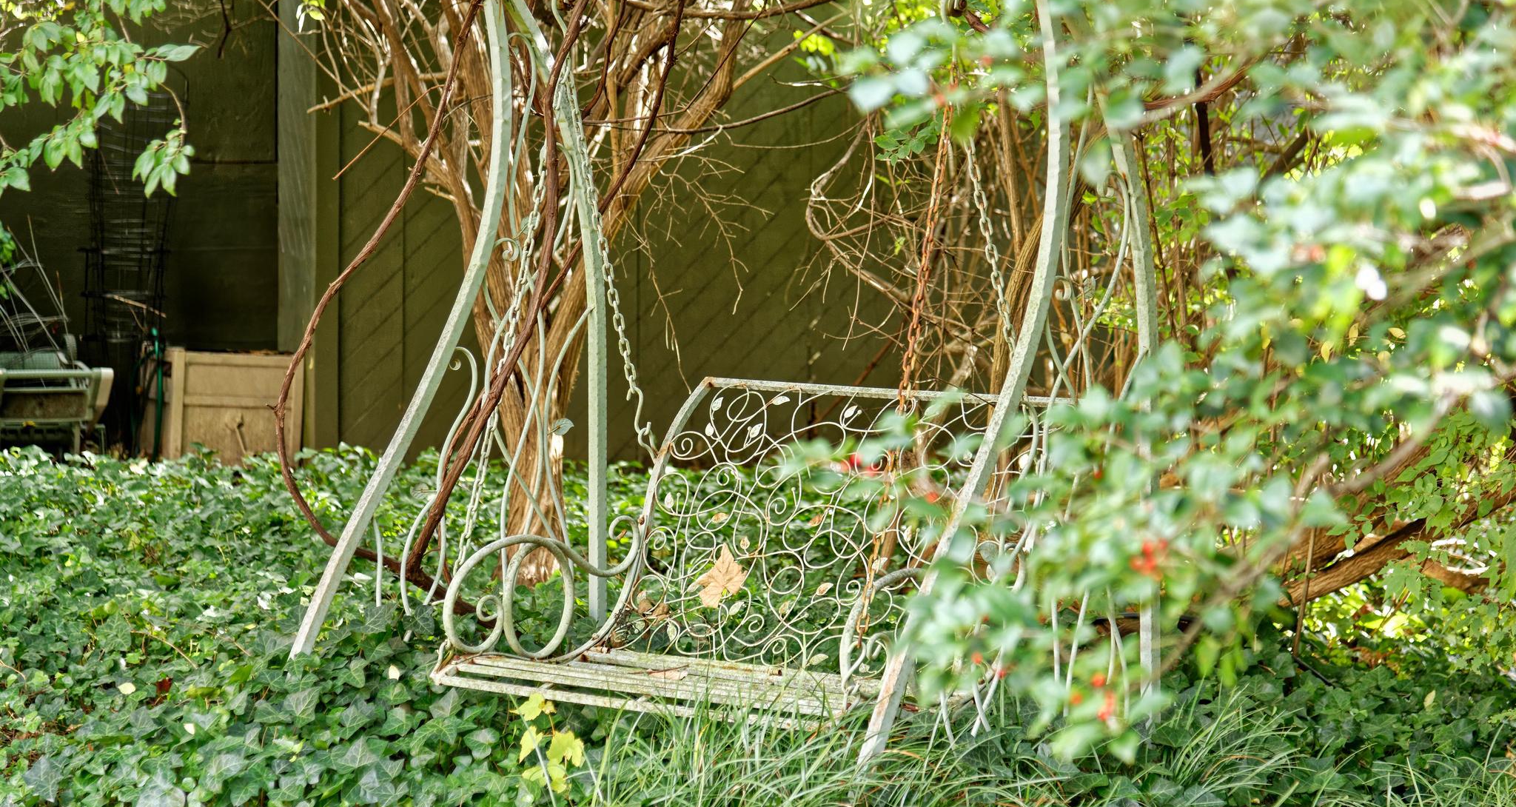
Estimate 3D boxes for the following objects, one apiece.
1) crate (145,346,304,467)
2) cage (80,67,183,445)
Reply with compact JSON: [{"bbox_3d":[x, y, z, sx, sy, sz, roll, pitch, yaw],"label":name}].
[{"bbox_3d":[-2.143,0.036,16.100,0.520,0.520,0.490,1,3,-20],"label":"crate"},{"bbox_3d":[-2.564,-0.560,16.400,0.400,1.540,0.380,0,3,-9],"label":"cage"}]

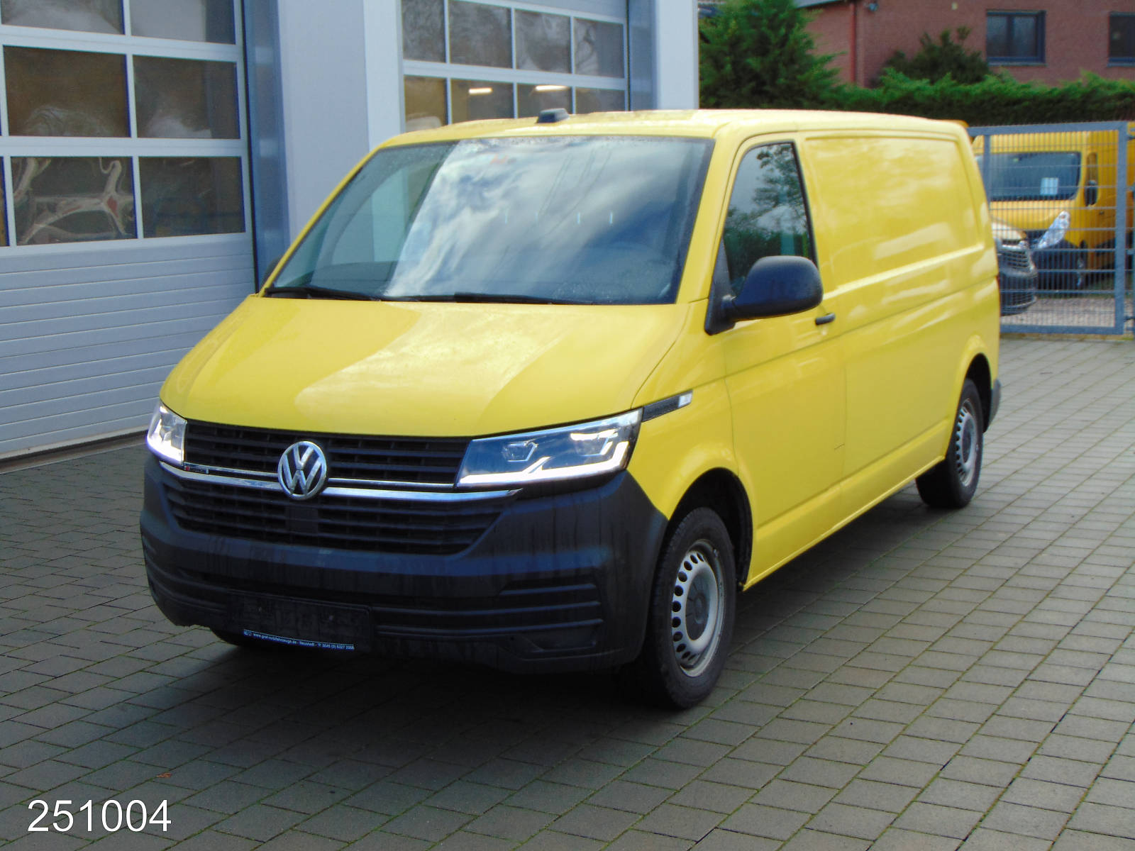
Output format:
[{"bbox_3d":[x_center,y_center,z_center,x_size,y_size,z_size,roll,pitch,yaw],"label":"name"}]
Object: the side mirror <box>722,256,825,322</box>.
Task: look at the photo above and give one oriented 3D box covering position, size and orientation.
[{"bbox_3d":[0.673,-0.455,5.445,0.270,0.225,0.250,3,10,28],"label":"side mirror"}]

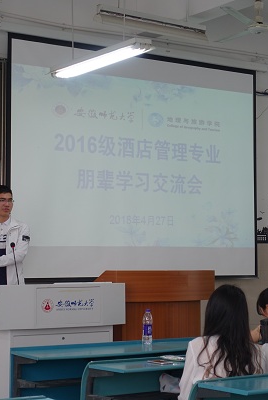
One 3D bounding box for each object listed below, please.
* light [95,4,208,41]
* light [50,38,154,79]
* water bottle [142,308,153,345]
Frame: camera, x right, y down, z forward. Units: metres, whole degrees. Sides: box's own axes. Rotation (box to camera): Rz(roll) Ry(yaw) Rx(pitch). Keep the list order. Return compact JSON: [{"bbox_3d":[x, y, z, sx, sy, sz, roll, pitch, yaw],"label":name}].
[{"bbox_3d":[0.194,-1.666,8.932,1.240,0.160,0.170,3,-4,-34],"label":"light"},{"bbox_3d":[-0.259,-1.007,6.783,0.140,0.075,1.240,3,-4,-34],"label":"light"},{"bbox_3d":[0.088,0.827,6.080,0.064,0.232,0.064,0,-3,0],"label":"water bottle"}]

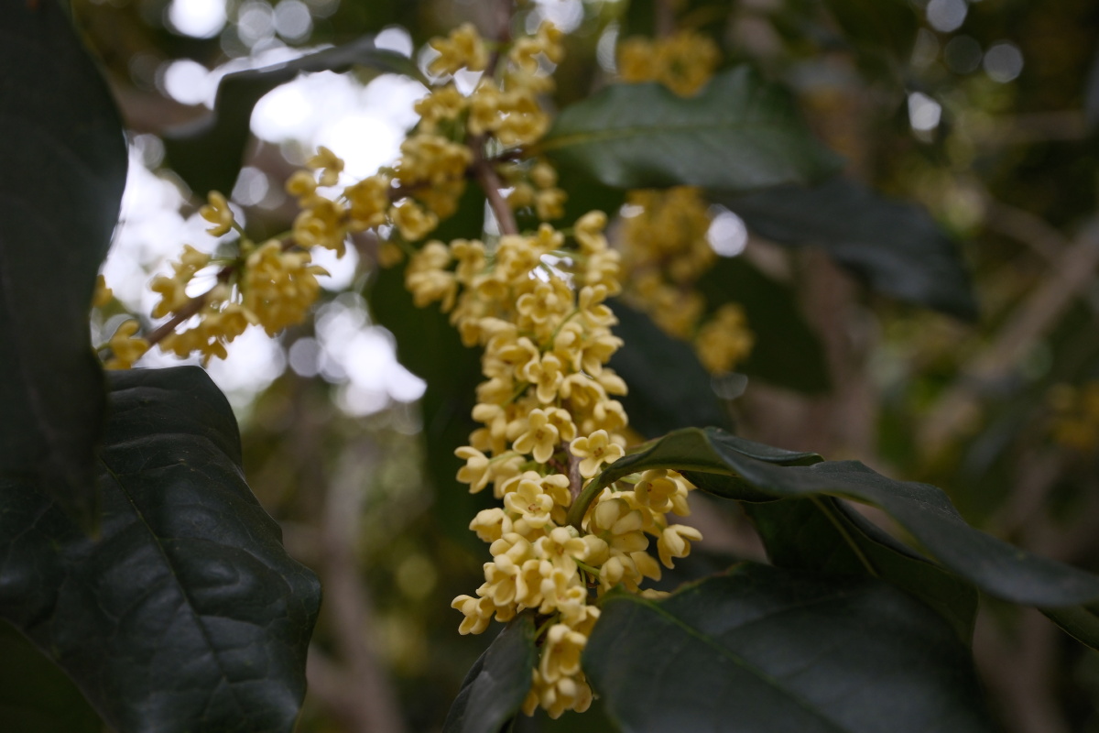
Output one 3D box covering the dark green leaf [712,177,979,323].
[{"bbox_3d":[0.091,-0.036,0.420,0.085,0.033,0.016,23,-41,-2],"label":"dark green leaf"}]

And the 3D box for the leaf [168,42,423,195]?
[{"bbox_3d":[-0.063,-0.062,0.340,0.063,0.034,0.036,0,-12,0],"label":"leaf"}]

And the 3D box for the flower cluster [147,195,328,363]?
[{"bbox_3d":[-0.073,-0.020,0.320,0.040,0.037,0.036,0,-12,0],"label":"flower cluster"}]

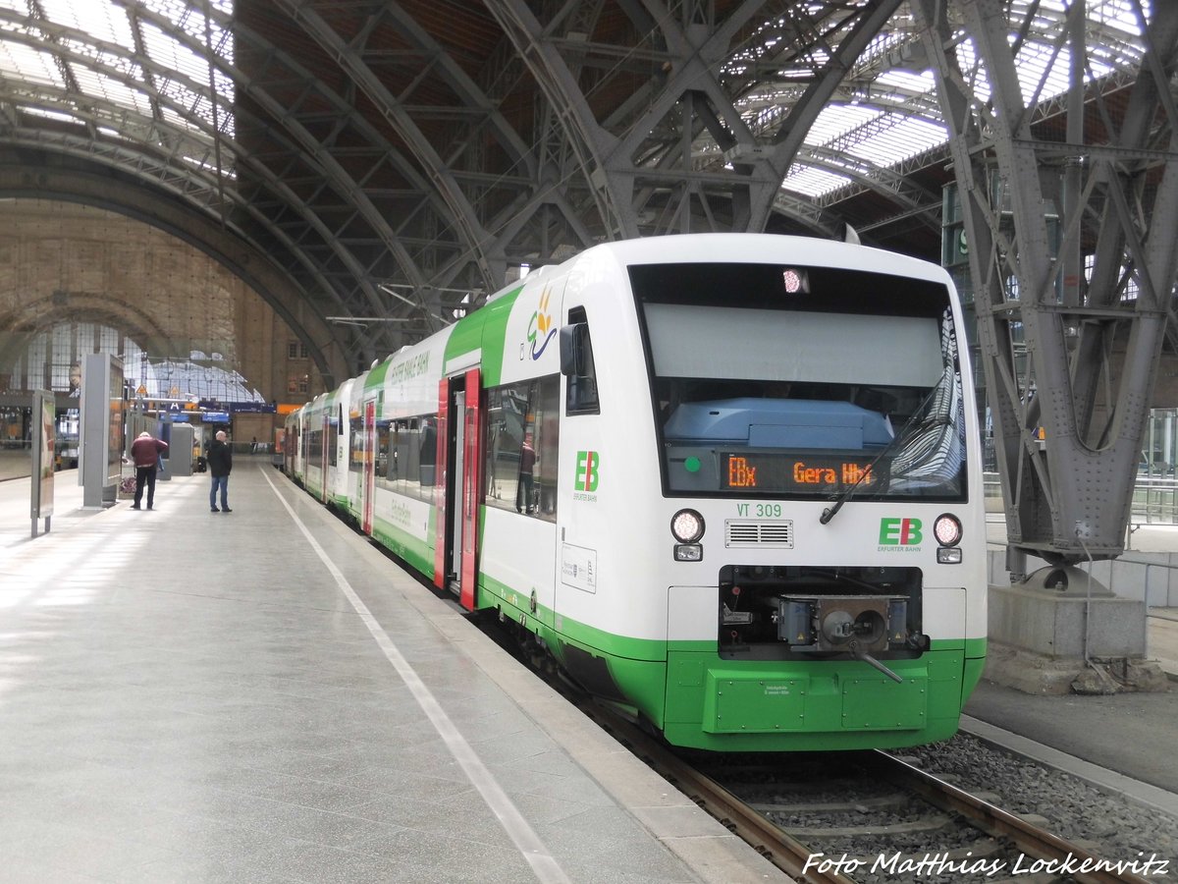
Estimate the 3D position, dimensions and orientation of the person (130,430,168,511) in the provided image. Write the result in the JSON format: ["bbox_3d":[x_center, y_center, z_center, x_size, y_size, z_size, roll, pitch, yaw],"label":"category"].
[{"bbox_3d":[-9.615,0.611,31.996,0.760,1.690,0.460,2,0,-16],"label":"person"}]

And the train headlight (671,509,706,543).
[{"bbox_3d":[0.622,0.533,9.287,0.220,0.215,0.100,2,0,-13],"label":"train headlight"}]

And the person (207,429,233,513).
[{"bbox_3d":[-7.935,0.627,31.510,0.360,1.740,0.520,2,0,-38],"label":"person"}]

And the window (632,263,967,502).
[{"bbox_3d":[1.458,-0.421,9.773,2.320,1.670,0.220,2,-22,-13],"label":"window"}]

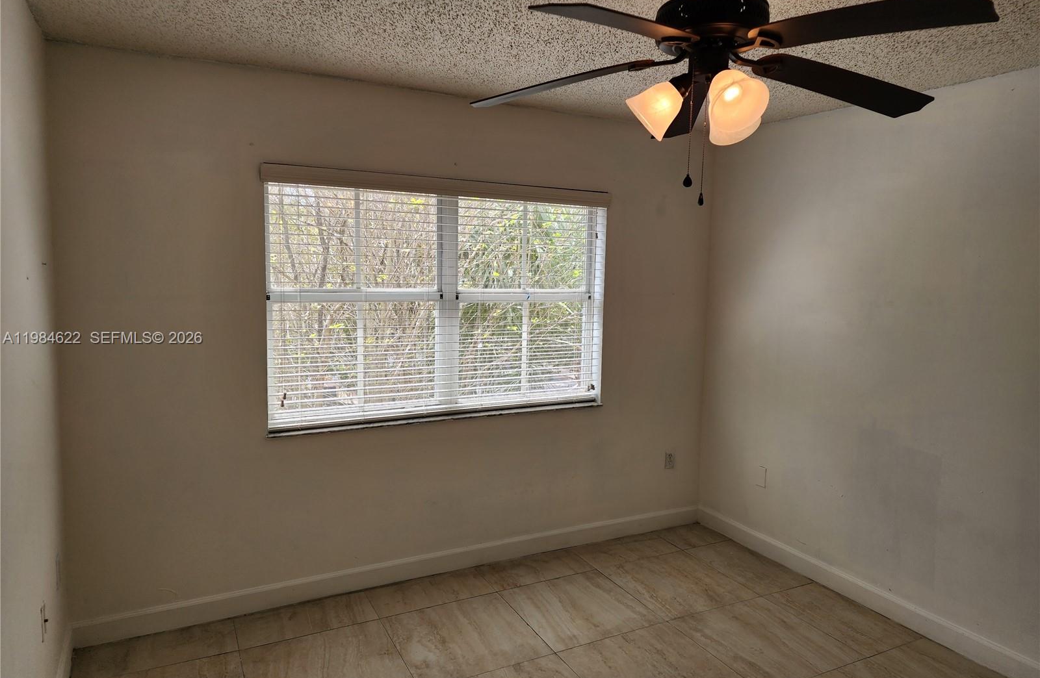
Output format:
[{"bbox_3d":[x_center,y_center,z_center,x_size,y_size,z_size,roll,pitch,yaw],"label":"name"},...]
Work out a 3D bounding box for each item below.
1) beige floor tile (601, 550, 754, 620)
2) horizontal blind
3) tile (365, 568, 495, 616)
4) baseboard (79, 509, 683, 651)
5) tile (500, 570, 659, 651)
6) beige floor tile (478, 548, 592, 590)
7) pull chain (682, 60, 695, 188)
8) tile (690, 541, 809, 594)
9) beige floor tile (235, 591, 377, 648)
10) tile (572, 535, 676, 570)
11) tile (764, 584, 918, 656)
[{"bbox_3d":[0.817,1.278,3.613,0.599,0.010,0.596,-2,7,-27],"label":"beige floor tile"},{"bbox_3d":[-0.334,-0.191,3.546,1.839,1.187,0.070,-2,8,-27],"label":"horizontal blind"},{"bbox_3d":[-0.444,1.267,3.446,0.603,0.010,0.290,-2,7,-27],"label":"tile"},{"bbox_3d":[-0.360,1.179,3.655,3.383,0.120,0.016,-2,7,-27],"label":"baseboard"},{"bbox_3d":[0.285,1.310,3.366,0.603,0.010,0.597,-2,8,-27],"label":"tile"},{"bbox_3d":[0.078,1.259,3.762,0.603,0.010,0.300,-2,8,-27],"label":"beige floor tile"},{"bbox_3d":[0.418,-0.525,1.693,0.021,0.302,0.021,3,7,13],"label":"pull chain"},{"bbox_3d":[1.266,1.273,3.874,0.395,0.010,0.597,-2,8,-27],"label":"tile"},{"bbox_3d":[-0.976,1.286,3.166,0.601,0.010,0.288,-2,7,-27],"label":"beige floor tile"},{"bbox_3d":[0.617,1.240,4.035,0.603,0.010,0.287,-2,8,-27],"label":"tile"},{"bbox_3d":[1.521,1.331,3.307,0.369,0.010,0.588,-2,7,-27],"label":"tile"}]

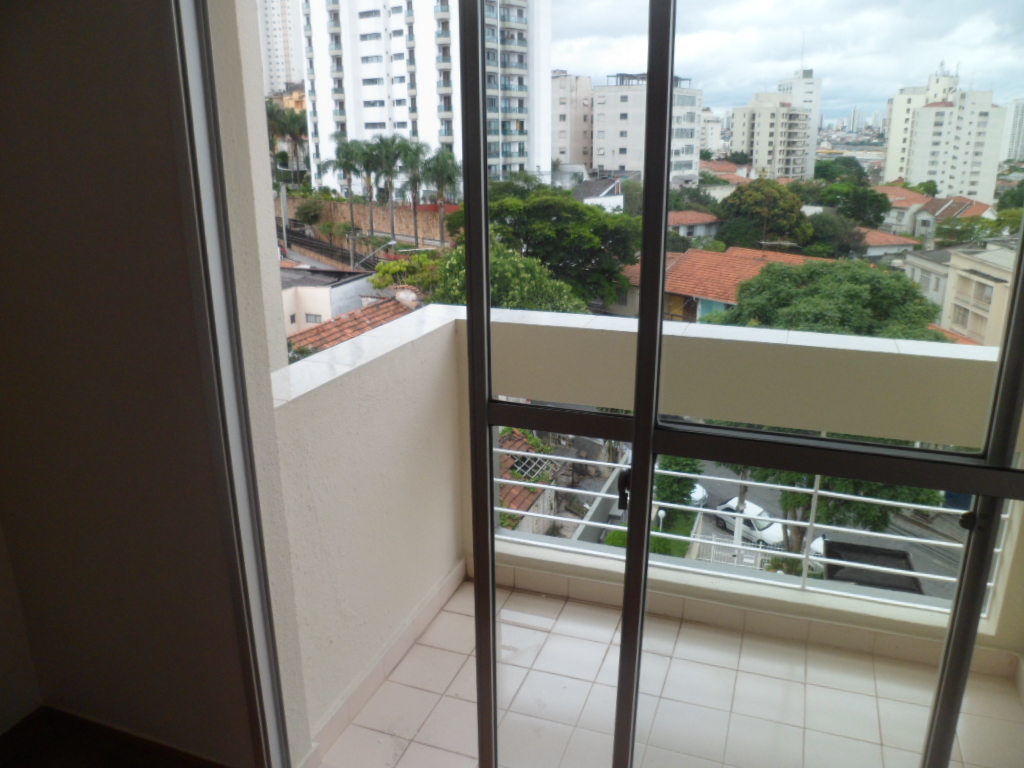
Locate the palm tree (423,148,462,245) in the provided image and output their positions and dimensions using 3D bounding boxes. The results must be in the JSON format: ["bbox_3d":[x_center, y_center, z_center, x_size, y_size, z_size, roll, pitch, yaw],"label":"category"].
[{"bbox_3d":[-7.011,-18.777,77.583,4.035,9.516,4.035,-2,17,-5],"label":"palm tree"}]

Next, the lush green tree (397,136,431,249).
[{"bbox_3d":[-10.194,-19.794,80.000,4.000,10.900,4.000,-3,16,-7],"label":"lush green tree"}]

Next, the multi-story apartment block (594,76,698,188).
[{"bbox_3d":[24.751,-45.536,140.211,11.900,19.843,17.300,13,22,38],"label":"multi-story apartment block"}]

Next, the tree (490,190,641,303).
[{"bbox_3d":[3.472,-9.514,60.000,13.500,11.000,12.500,0,16,3],"label":"tree"}]

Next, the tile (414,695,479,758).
[{"bbox_3d":[-0.139,0.959,2.153,0.200,0.010,0.200,5,17,20],"label":"tile"}]

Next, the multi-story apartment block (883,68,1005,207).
[{"bbox_3d":[131.457,-74.132,236.500,28.500,40.000,18.000,-3,16,-6],"label":"multi-story apartment block"}]

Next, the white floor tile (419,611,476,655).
[{"bbox_3d":[-0.188,0.833,2.575,0.200,0.010,0.200,5,18,20],"label":"white floor tile"}]

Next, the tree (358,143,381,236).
[{"bbox_3d":[-14.939,-20.555,81.201,3.484,9.818,3.484,-4,17,-9],"label":"tree"}]

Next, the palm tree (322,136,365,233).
[{"bbox_3d":[-18.948,-22.381,87.000,4.800,10.800,4.800,-4,16,-12],"label":"palm tree"}]

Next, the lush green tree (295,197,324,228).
[{"bbox_3d":[-22.460,-18.958,85.304,3.327,3.139,3.327,-5,17,-14],"label":"lush green tree"}]

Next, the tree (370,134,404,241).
[{"bbox_3d":[-12.877,-20.220,79.547,3.620,10.618,3.620,-4,17,-8],"label":"tree"}]

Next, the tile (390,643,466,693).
[{"bbox_3d":[-0.256,0.890,2.400,0.200,0.010,0.200,5,17,20],"label":"tile"}]

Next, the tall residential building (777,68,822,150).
[{"bbox_3d":[98.109,-86.080,262.000,12.000,38.000,9.500,-9,18,-27],"label":"tall residential building"}]

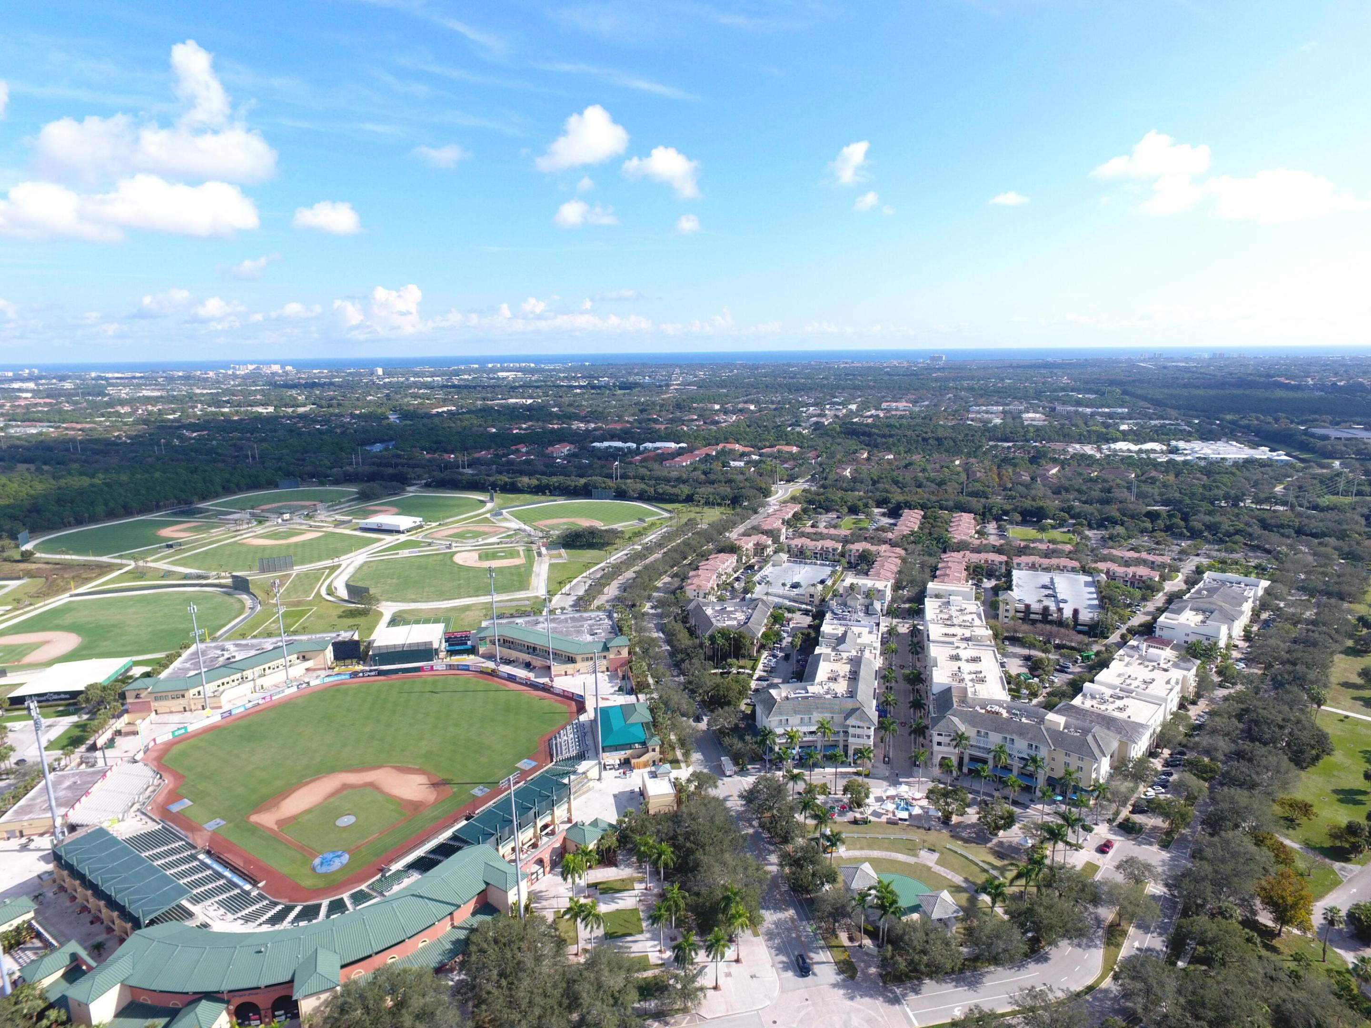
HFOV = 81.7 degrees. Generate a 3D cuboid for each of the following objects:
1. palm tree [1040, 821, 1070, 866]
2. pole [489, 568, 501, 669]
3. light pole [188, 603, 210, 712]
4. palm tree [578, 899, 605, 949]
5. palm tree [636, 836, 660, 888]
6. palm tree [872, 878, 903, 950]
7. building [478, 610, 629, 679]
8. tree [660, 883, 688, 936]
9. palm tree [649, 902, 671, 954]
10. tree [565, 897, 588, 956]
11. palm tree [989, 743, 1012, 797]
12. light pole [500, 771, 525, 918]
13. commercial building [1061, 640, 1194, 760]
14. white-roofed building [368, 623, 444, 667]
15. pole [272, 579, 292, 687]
[{"bbox_3d":[88.700,79.844,190.372,6.923,12.376,6.923,-1,12,0],"label":"palm tree"},{"bbox_3d":[-75.201,41.645,312.798,2.800,41.500,1.800,1,12,9],"label":"pole"},{"bbox_3d":[-170.970,51.460,279.200,1.800,42.100,5.500,7,14,32],"label":"light pole"},{"bbox_3d":[-19.610,86.890,165.910,5.900,14.100,5.900,-1,12,0],"label":"palm tree"},{"bbox_3d":[-8.602,81.488,185.032,5.729,13.772,5.729,-1,12,0],"label":"palm tree"},{"bbox_3d":[42.029,83.645,165.694,6.682,16.091,6.682,-1,12,0],"label":"palm tree"},{"bbox_3d":[-55.821,53.072,329.192,60.000,12.300,49.000,-3,12,-12],"label":"building"},{"bbox_3d":[-2.324,84.924,169.190,5.692,13.293,5.692,-1,12,0],"label":"tree"},{"bbox_3d":[-5.010,86.629,165.911,4.800,11.600,4.800,-1,12,0],"label":"palm tree"},{"bbox_3d":[-22.730,86.870,166.730,5.600,13.900,5.600,-1,12,0],"label":"tree"},{"bbox_3d":[88.694,71.892,223.829,5.900,14.000,5.900,-1,12,0],"label":"palm tree"},{"bbox_3d":[-35.680,73.760,169.850,1.500,38.700,5.500,8,15,37],"label":"light pole"},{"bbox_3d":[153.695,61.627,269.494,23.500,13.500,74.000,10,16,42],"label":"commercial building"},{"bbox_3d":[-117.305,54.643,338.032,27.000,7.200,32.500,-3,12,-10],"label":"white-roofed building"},{"bbox_3d":[-151.527,45.544,298.348,3.600,42.000,2.000,-9,14,-33],"label":"pole"}]

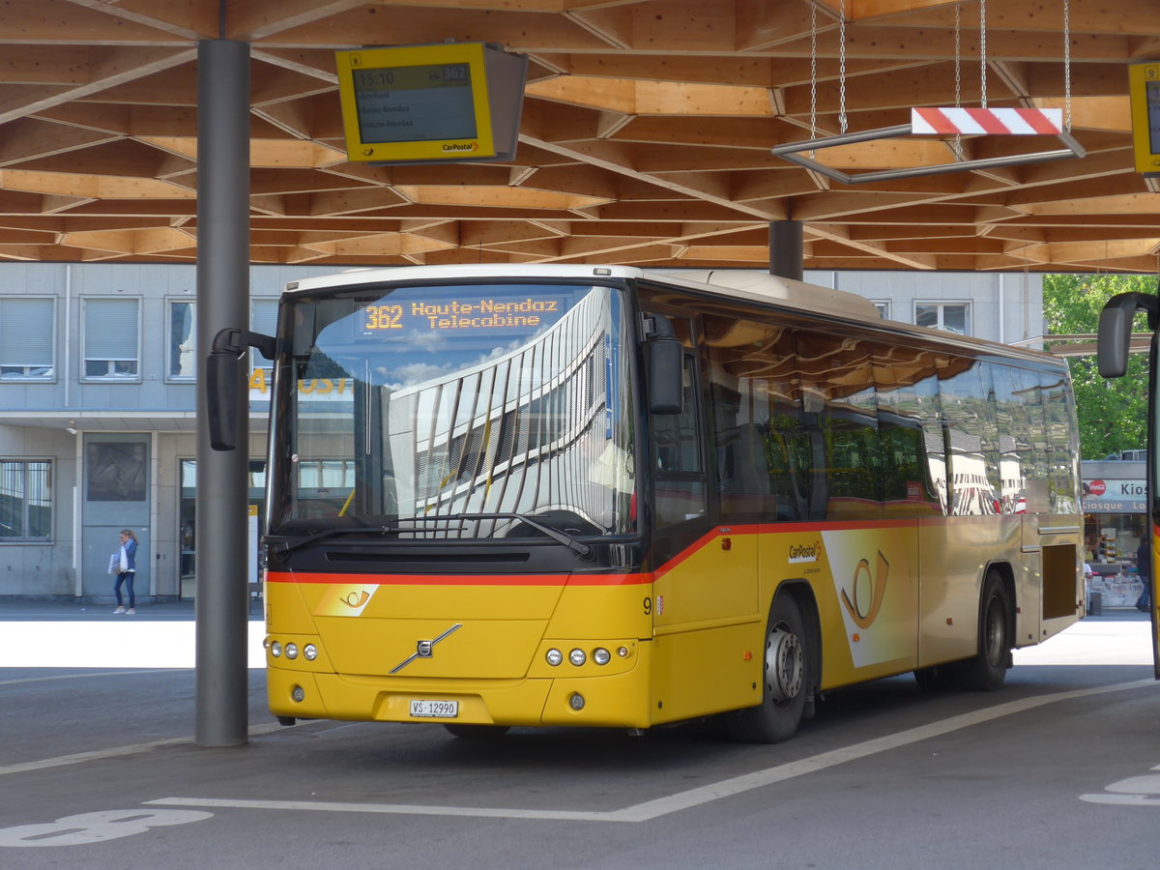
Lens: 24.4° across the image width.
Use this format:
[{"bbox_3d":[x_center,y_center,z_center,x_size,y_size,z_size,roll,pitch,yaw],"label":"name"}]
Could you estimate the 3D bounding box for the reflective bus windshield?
[{"bbox_3d":[-0.785,-0.135,15.900,2.360,1.500,0.320,-1,-2,24],"label":"reflective bus windshield"}]

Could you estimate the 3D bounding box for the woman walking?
[{"bbox_3d":[-8.800,2.650,52.000,0.520,1.650,0.480,1,-2,-20],"label":"woman walking"}]

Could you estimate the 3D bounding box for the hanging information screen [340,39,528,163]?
[{"bbox_3d":[-0.978,-2.160,17.700,1.070,0.720,0.640,-1,-2,23],"label":"hanging information screen"}]

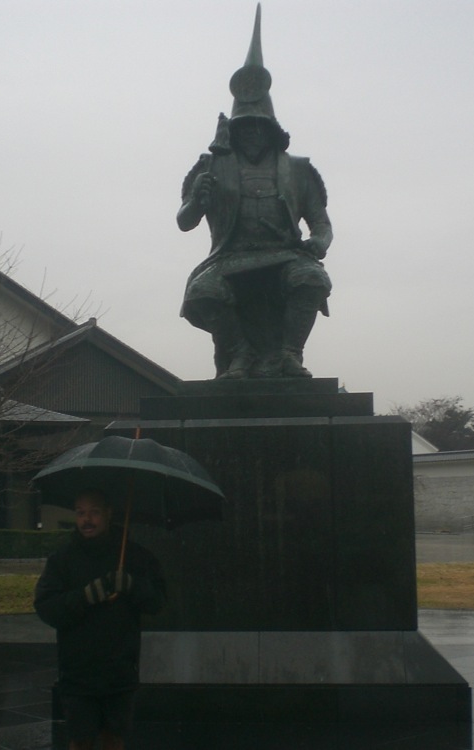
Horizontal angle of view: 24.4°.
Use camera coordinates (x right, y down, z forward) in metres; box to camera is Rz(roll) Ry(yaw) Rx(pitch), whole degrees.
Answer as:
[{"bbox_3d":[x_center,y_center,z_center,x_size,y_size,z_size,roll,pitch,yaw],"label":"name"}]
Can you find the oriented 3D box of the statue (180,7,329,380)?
[{"bbox_3d":[0.159,-1.653,9.909,1.393,3.554,1.250,-1,-7,4],"label":"statue"}]

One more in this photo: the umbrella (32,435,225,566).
[{"bbox_3d":[-0.508,0.644,5.151,0.947,0.833,0.947,4,-24,2],"label":"umbrella"}]

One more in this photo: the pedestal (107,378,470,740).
[{"bbox_3d":[0.235,1.399,9.573,3.045,2.590,2.976,-1,-7,4],"label":"pedestal"}]

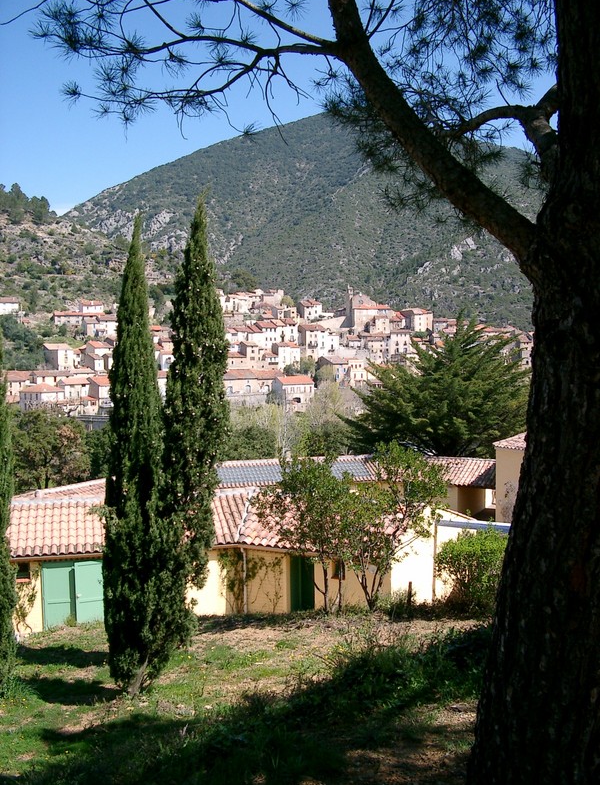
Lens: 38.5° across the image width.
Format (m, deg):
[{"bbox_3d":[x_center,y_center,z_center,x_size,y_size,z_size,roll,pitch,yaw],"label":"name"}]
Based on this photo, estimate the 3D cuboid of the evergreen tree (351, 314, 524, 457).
[{"bbox_3d":[9.541,1.107,56.000,13.000,12.500,12.500,0,3,0],"label":"evergreen tree"}]

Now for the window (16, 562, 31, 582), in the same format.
[{"bbox_3d":[-8.247,5.329,25.600,0.450,0.620,0.120,-1,3,-15],"label":"window"}]

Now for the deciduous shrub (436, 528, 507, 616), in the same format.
[{"bbox_3d":[4.898,4.996,24.000,2.150,2.450,2.100,0,3,0],"label":"deciduous shrub"}]

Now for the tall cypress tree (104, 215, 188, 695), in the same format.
[{"bbox_3d":[-2.731,1.121,15.300,1.500,8.500,1.500,0,3,0],"label":"tall cypress tree"}]

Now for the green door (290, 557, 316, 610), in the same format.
[{"bbox_3d":[0.086,5.948,26.500,0.860,1.930,0.090,1,4,26],"label":"green door"}]

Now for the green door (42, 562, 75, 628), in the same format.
[{"bbox_3d":[-7.272,6.138,26.000,0.980,2.070,0.080,-1,4,-12],"label":"green door"}]

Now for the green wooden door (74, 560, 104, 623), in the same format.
[{"bbox_3d":[-6.313,6.146,26.100,1.000,2.050,0.080,-2,4,-20],"label":"green wooden door"}]

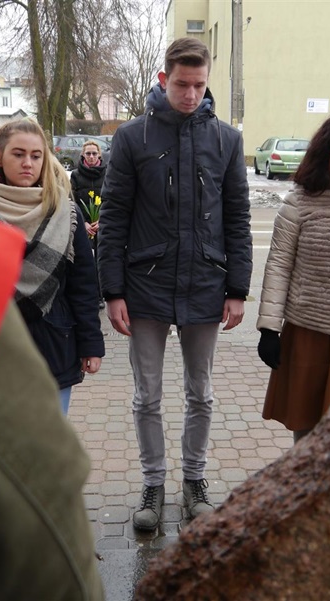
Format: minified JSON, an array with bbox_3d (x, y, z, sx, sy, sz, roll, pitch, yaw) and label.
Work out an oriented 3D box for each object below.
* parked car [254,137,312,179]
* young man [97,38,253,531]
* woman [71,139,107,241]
[{"bbox_3d":[4.719,-5.569,25.354,1.750,1.510,4.200,1,13,-1],"label":"parked car"},{"bbox_3d":[0.041,-0.015,2.524,0.560,1.850,0.370,-1,13,-6],"label":"young man"},{"bbox_3d":[-0.700,-0.754,6.298,0.470,1.630,0.380,-1,13,-7],"label":"woman"}]

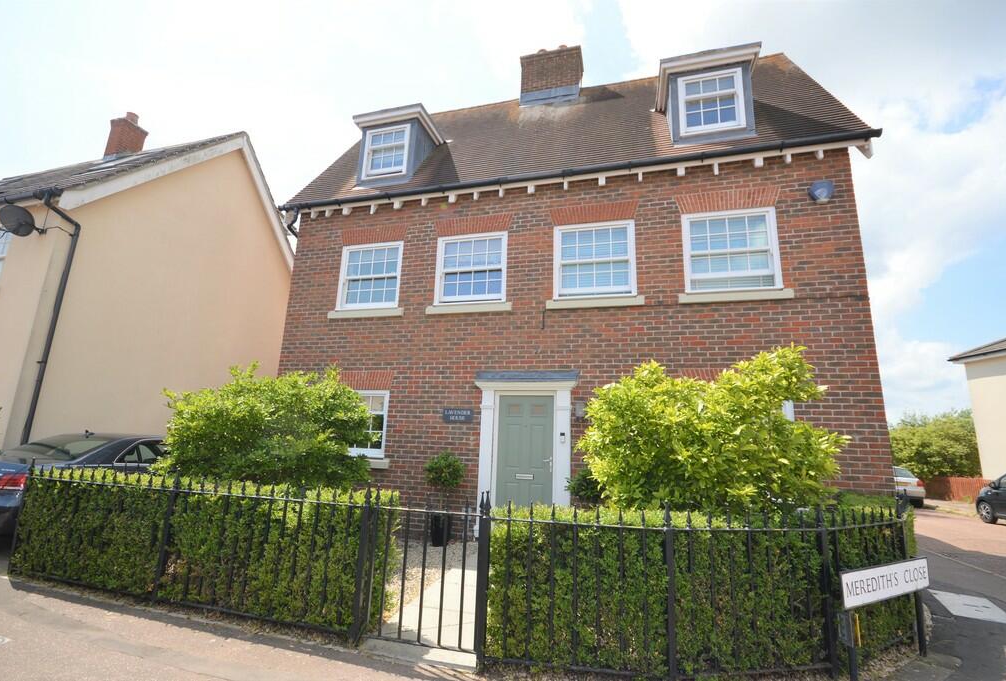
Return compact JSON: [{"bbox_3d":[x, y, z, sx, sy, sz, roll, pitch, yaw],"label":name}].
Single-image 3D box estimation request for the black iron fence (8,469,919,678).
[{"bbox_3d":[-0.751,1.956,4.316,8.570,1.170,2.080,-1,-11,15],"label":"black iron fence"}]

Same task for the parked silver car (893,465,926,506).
[{"bbox_3d":[16.241,6.186,18.515,1.760,1.440,4.450,-4,-12,27],"label":"parked silver car"}]

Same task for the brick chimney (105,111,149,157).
[{"bbox_3d":[-10.561,-5.705,12.005,0.620,1.550,0.620,-1,-11,15],"label":"brick chimney"}]

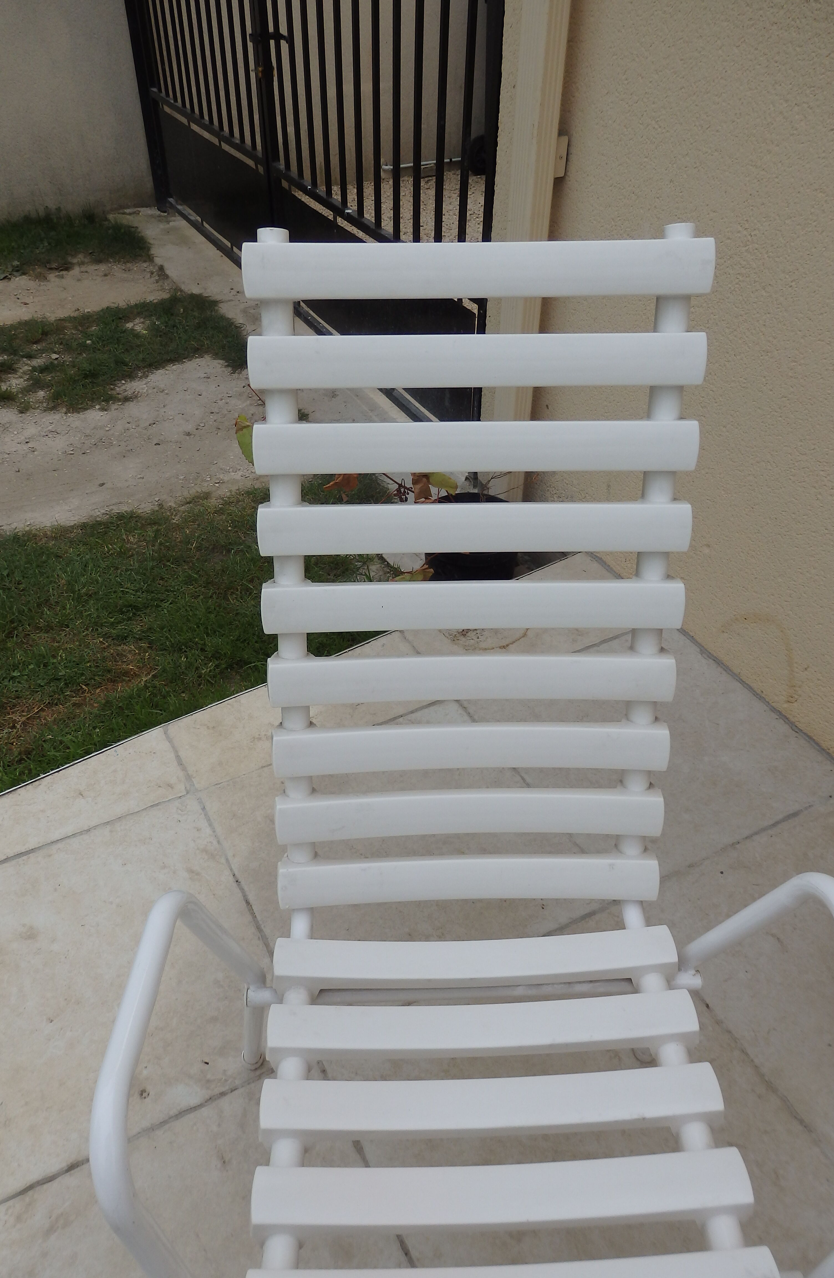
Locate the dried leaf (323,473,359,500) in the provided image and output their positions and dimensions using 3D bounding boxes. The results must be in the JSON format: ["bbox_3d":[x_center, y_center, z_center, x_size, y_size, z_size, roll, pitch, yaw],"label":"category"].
[{"bbox_3d":[-0.190,-0.392,2.300,0.095,0.090,0.045,1,40,0],"label":"dried leaf"}]

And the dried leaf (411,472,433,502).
[{"bbox_3d":[0.011,-0.389,2.300,0.060,0.090,0.040,1,40,0],"label":"dried leaf"}]

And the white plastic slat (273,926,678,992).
[{"bbox_3d":[0.076,0.414,1.197,0.513,0.050,0.058,-1,34,-2],"label":"white plastic slat"}]

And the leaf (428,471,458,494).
[{"bbox_3d":[0.059,-0.402,2.300,0.085,0.075,0.045,1,40,0],"label":"leaf"}]

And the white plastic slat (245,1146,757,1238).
[{"bbox_3d":[0.089,0.579,0.966,0.513,0.050,0.058,-1,34,-2],"label":"white plastic slat"}]

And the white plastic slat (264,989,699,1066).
[{"bbox_3d":[0.080,0.469,1.118,0.513,0.050,0.058,-1,34,-2],"label":"white plastic slat"}]

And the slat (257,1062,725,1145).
[{"bbox_3d":[0.084,0.524,1.043,0.513,0.050,0.058,-1,34,-2],"label":"slat"}]

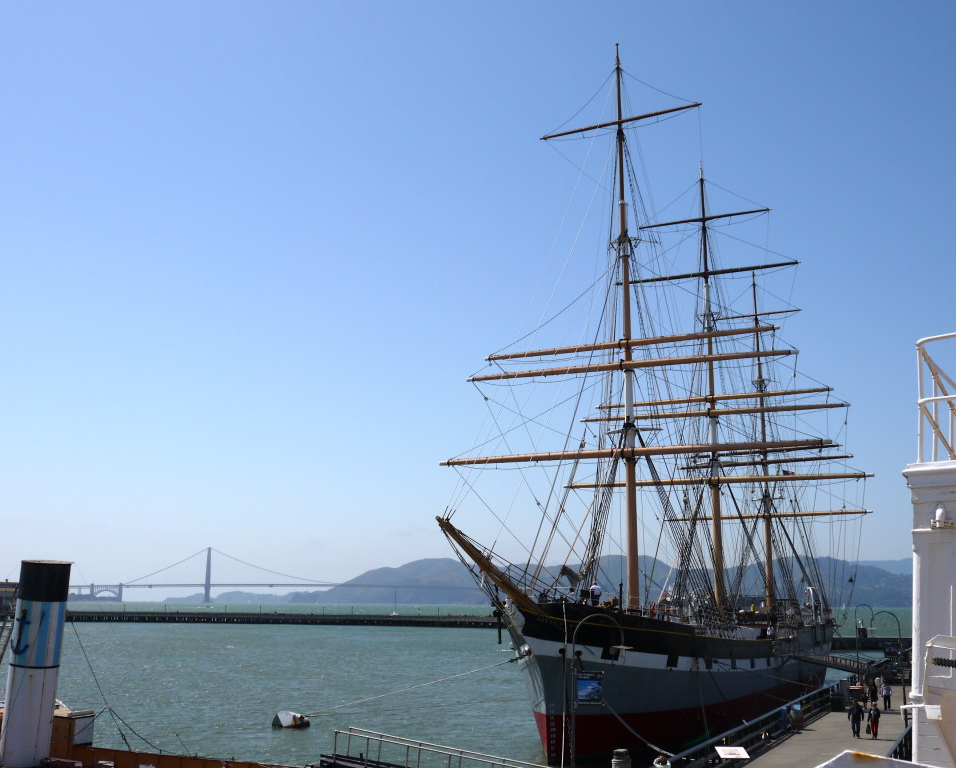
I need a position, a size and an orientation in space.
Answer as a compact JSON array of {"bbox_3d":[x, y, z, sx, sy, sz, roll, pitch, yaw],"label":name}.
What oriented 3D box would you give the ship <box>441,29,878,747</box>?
[{"bbox_3d":[17.622,2.260,91.455,27.000,47.000,91.500,-5,-12,25],"label":"ship"}]

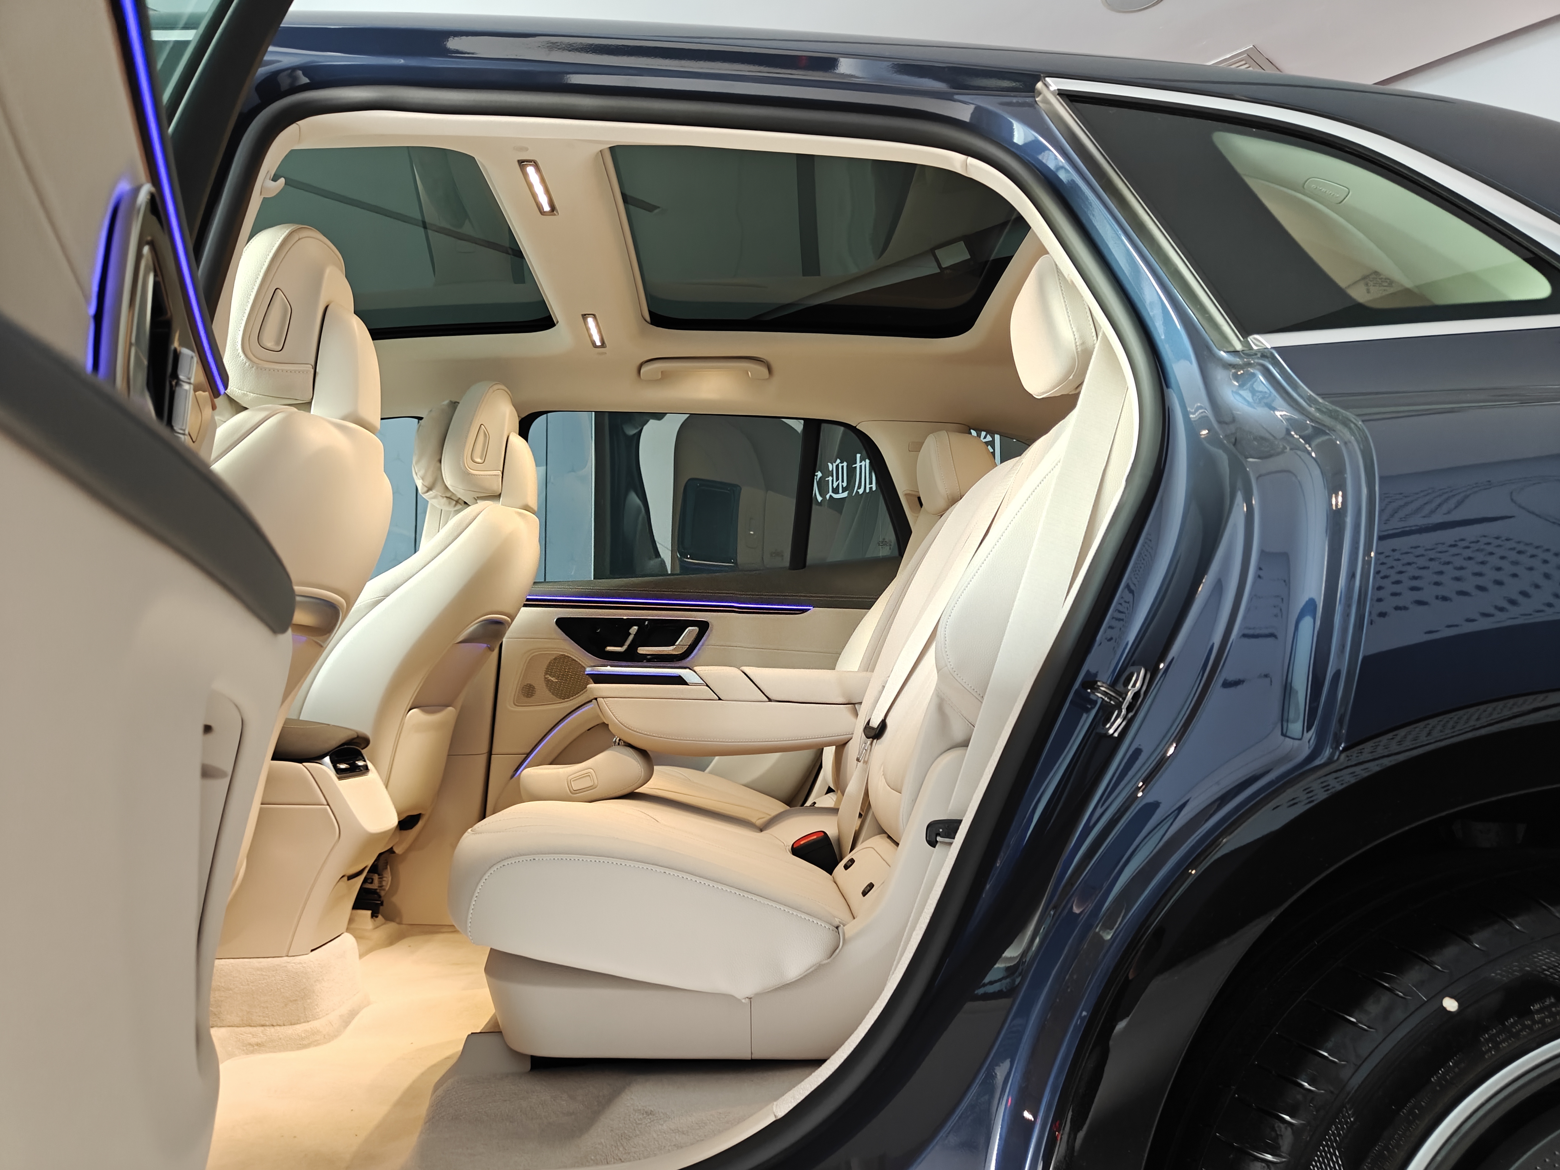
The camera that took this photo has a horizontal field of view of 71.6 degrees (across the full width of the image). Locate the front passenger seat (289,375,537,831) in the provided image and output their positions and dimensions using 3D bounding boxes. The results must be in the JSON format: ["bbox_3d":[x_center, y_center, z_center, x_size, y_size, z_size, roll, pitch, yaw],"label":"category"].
[{"bbox_3d":[-0.891,0.109,2.061,0.850,1.020,0.540,0,-4,-3],"label":"front passenger seat"}]

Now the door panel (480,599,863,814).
[{"bbox_3d":[-0.191,0.312,2.418,0.890,0.580,0.160,0,-4,-3],"label":"door panel"}]

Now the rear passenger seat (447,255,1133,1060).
[{"bbox_3d":[0.023,0.046,1.378,0.840,0.940,0.570,0,-4,-3],"label":"rear passenger seat"}]

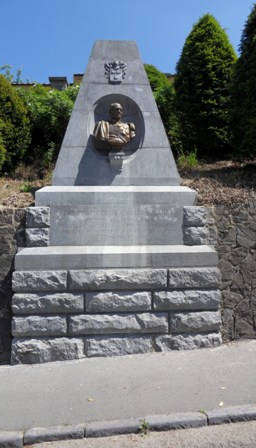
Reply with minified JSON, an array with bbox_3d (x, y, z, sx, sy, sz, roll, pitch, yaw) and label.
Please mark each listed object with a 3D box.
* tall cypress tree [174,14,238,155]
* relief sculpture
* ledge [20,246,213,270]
[{"bbox_3d":[1.850,-3.230,7.300,1.500,3.400,1.500,0,-1,-4],"label":"tall cypress tree"},{"bbox_3d":[-0.220,-1.320,4.700,0.630,1.020,0.370,0,-1,-5],"label":"relief sculpture"},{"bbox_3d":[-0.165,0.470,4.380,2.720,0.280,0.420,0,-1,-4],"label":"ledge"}]

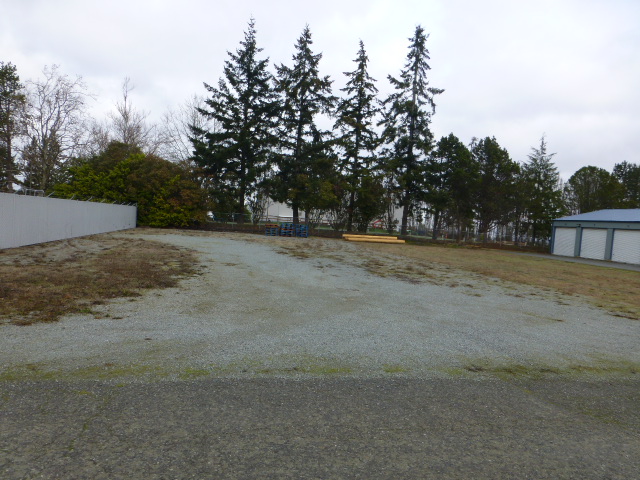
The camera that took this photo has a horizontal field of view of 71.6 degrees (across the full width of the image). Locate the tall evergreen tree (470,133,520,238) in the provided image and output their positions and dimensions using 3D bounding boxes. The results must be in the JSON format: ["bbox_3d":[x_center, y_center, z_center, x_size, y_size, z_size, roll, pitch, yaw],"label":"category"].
[{"bbox_3d":[21.700,-6.220,54.700,5.790,12.970,5.620,4,3,21],"label":"tall evergreen tree"}]

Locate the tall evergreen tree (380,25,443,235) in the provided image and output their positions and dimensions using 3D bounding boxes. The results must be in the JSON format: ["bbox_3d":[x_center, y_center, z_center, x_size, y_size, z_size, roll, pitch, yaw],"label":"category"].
[{"bbox_3d":[11.520,-13.740,55.880,7.310,26.270,7.090,3,3,11],"label":"tall evergreen tree"}]

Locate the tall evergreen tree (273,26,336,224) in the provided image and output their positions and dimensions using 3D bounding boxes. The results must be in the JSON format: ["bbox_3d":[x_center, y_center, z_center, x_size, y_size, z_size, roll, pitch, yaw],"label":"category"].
[{"bbox_3d":[-1.970,-14.300,56.410,7.760,25.190,7.520,3,3,-3],"label":"tall evergreen tree"}]

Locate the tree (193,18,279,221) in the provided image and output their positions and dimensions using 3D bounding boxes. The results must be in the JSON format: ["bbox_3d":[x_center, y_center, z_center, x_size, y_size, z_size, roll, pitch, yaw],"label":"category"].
[{"bbox_3d":[-10.740,-14.980,56.400,10.420,25.790,10.110,2,3,-11],"label":"tree"}]

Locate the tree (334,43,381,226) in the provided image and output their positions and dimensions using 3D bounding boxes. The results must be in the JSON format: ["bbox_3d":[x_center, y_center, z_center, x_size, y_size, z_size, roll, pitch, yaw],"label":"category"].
[{"bbox_3d":[4.770,-13.110,56.440,5.470,24.090,5.310,3,3,4],"label":"tree"}]

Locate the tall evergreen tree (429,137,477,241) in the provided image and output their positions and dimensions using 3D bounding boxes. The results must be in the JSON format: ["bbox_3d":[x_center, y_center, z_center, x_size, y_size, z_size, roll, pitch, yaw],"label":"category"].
[{"bbox_3d":[16.330,-6.400,54.690,5.550,13.090,5.380,4,3,16],"label":"tall evergreen tree"}]

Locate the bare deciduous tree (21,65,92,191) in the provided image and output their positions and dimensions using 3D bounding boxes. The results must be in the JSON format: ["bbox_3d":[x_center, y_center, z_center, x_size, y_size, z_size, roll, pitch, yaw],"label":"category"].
[{"bbox_3d":[-31.810,-11.690,53.560,8.450,18.680,8.200,1,3,-31],"label":"bare deciduous tree"}]

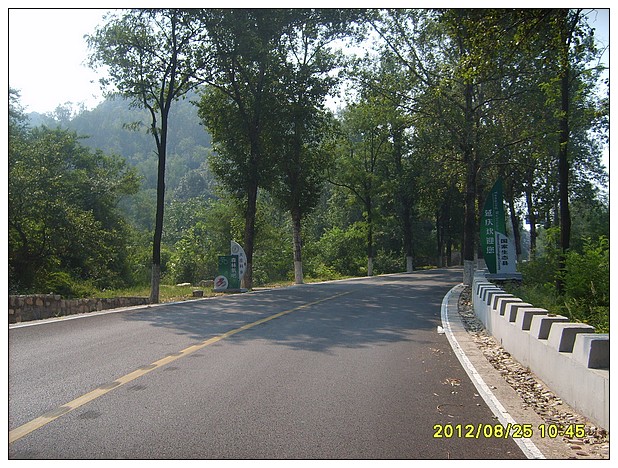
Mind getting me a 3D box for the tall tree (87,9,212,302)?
[{"bbox_3d":[-4.550,-2.700,18.200,3.800,9.400,3.700,0,-2,0],"label":"tall tree"}]

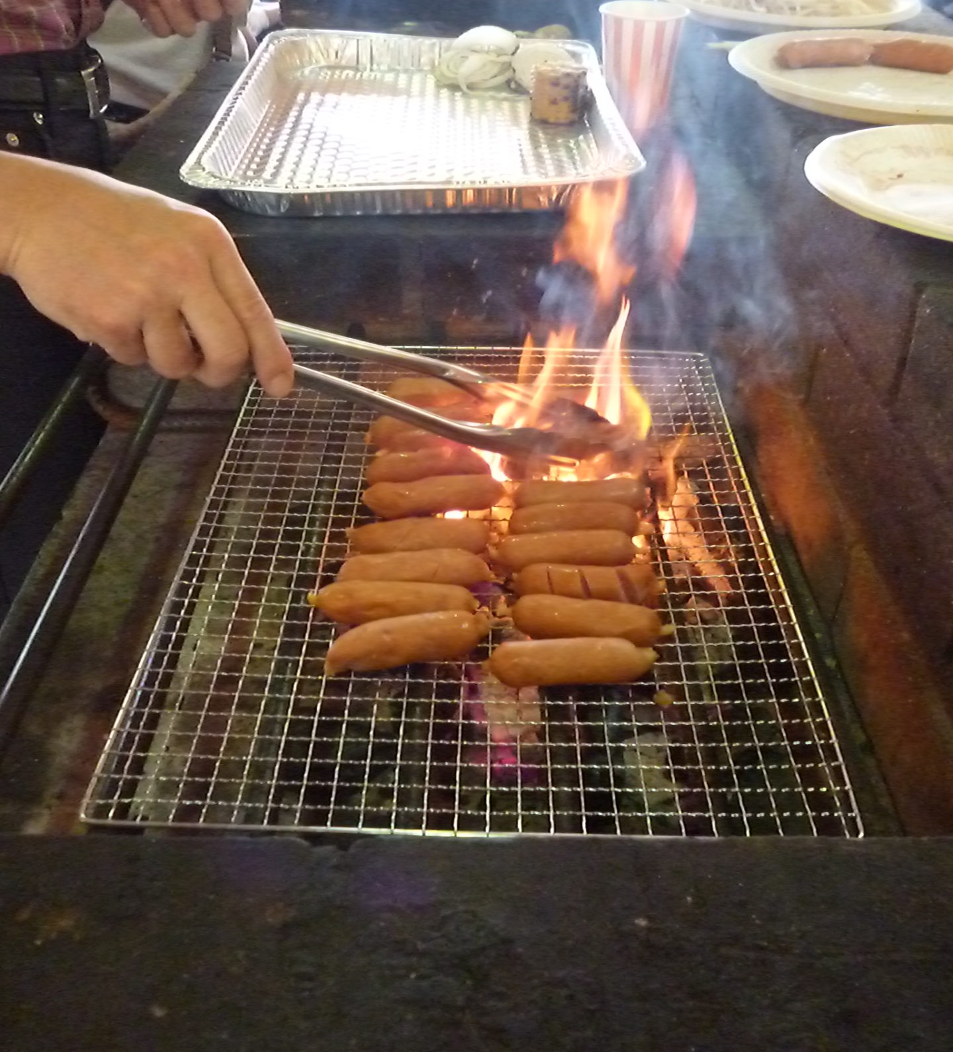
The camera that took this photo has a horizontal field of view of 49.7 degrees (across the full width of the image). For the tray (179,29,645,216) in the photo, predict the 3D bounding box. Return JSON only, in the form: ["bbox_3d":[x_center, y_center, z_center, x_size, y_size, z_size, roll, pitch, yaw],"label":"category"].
[{"bbox_3d":[-0.038,-0.281,0.724,0.270,0.042,0.330,0,38,0],"label":"tray"}]

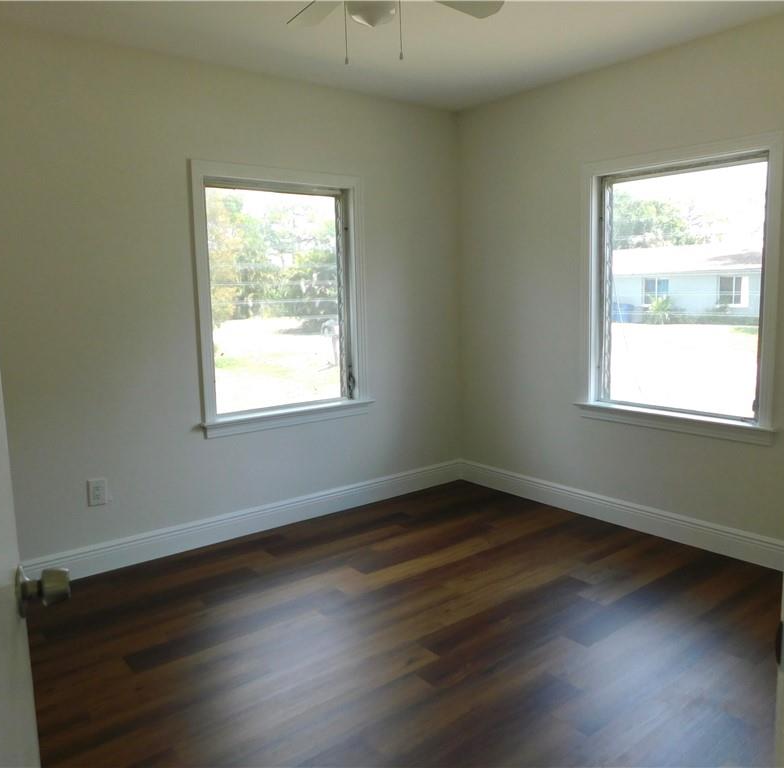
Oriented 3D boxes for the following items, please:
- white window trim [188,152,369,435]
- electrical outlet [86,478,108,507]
[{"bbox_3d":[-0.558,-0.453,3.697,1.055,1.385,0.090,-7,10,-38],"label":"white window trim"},{"bbox_3d":[-1.364,0.503,3.167,0.075,0.118,0.012,-7,10,-38],"label":"electrical outlet"}]

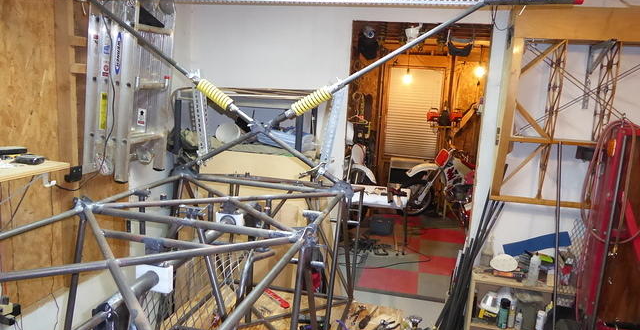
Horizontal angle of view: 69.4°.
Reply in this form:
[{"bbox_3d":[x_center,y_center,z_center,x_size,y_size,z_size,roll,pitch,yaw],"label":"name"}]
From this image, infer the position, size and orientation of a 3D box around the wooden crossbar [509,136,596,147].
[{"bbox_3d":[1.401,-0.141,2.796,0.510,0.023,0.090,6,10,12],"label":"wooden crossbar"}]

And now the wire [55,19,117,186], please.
[{"bbox_3d":[-1.181,-0.314,2.320,0.150,0.850,0.300,6,10,12],"label":"wire"}]

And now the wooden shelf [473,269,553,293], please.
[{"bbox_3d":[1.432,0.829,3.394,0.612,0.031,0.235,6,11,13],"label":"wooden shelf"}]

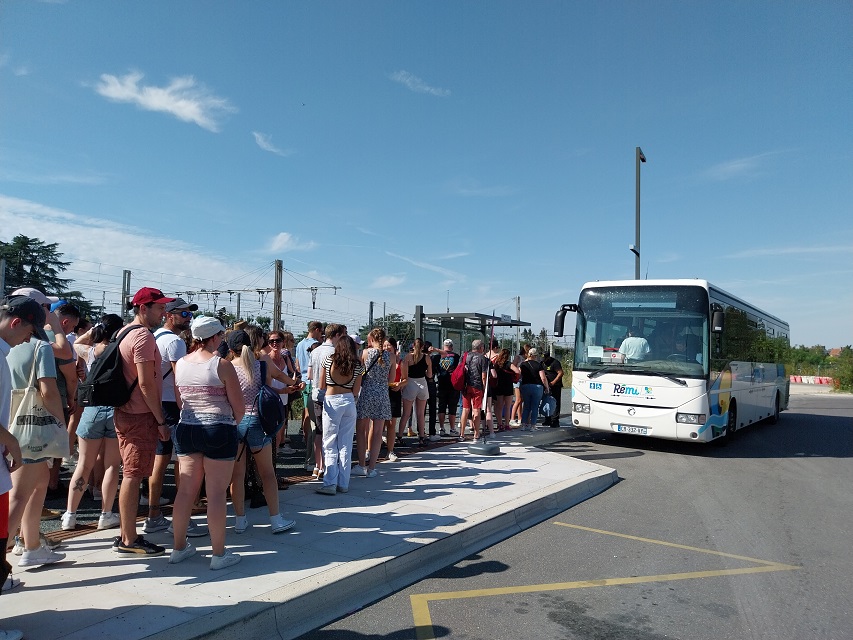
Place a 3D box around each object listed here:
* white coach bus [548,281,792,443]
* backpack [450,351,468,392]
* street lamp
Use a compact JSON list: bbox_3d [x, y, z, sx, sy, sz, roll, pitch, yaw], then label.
[{"bbox_3d":[7.390,1.254,16.895,2.650,3.220,12.460,-2,-5,35],"label":"white coach bus"},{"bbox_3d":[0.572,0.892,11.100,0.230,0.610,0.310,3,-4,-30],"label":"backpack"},{"bbox_3d":[6.322,-1.200,19.136,0.200,8.060,2.000,-1,-4,27],"label":"street lamp"}]

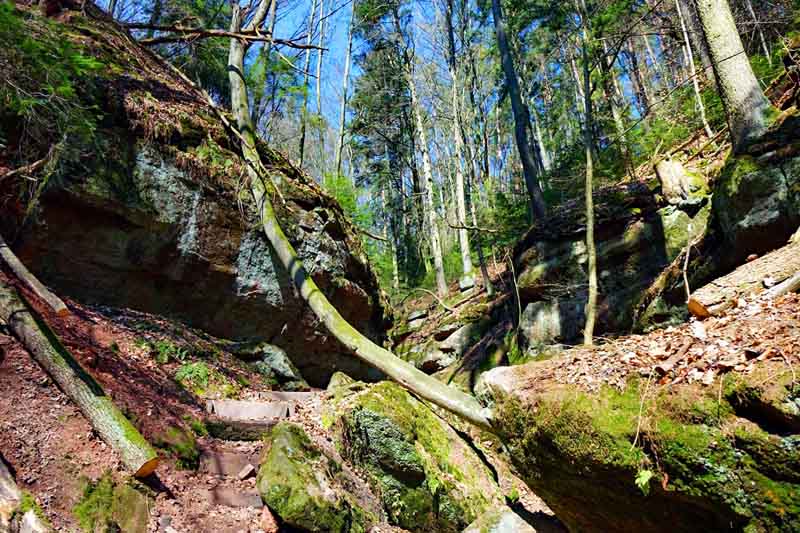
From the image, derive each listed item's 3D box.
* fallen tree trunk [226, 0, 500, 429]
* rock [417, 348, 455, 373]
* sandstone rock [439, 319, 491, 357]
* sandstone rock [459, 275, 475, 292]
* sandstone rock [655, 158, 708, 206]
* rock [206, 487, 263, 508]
[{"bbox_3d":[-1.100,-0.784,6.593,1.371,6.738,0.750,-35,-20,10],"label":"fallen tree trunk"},{"bbox_3d":[0.685,1.782,10.000,0.641,0.453,0.600,0,-14,4],"label":"rock"},{"bbox_3d":[1.264,1.392,10.450,0.968,0.693,0.900,-1,-14,7],"label":"sandstone rock"},{"bbox_3d":[1.899,0.485,15.225,0.434,0.400,0.450,-1,-14,7],"label":"sandstone rock"},{"bbox_3d":[3.973,-1.185,7.525,0.724,0.630,0.650,-7,-16,29],"label":"sandstone rock"},{"bbox_3d":[-1.474,2.058,4.750,0.474,0.182,0.300,1,-14,0],"label":"rock"}]

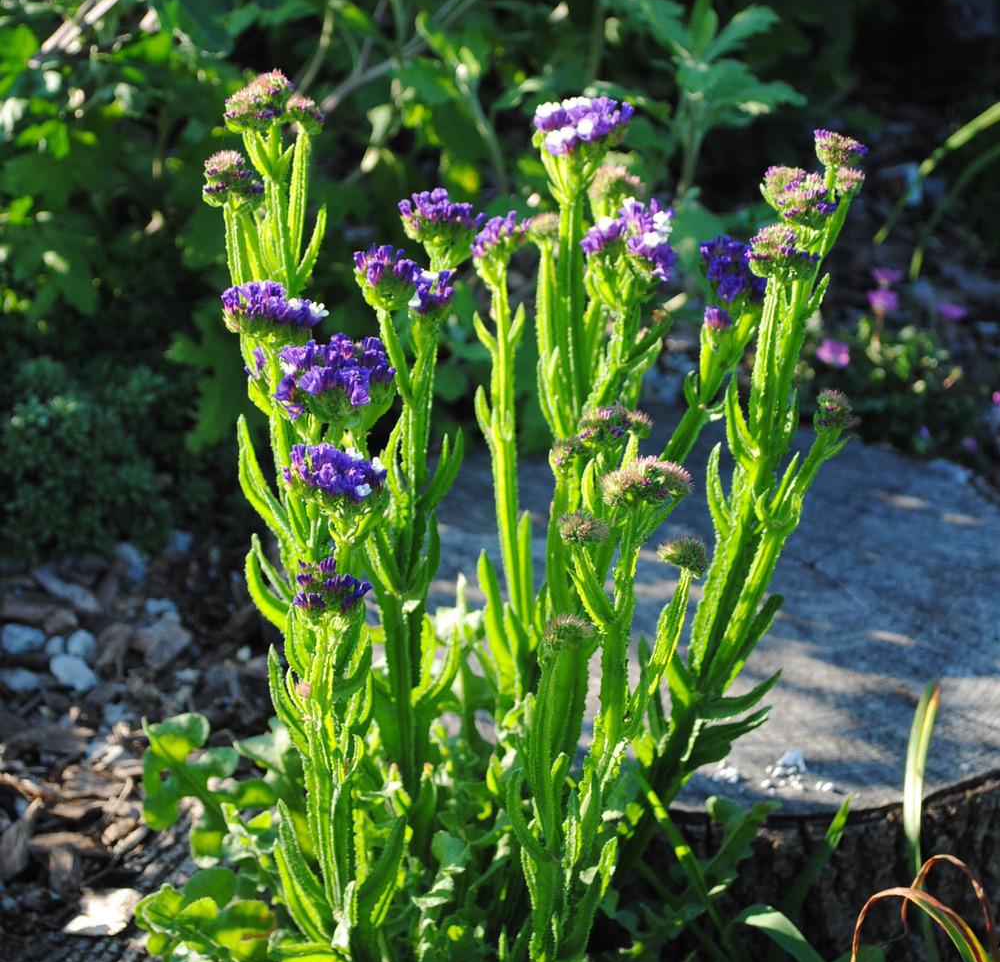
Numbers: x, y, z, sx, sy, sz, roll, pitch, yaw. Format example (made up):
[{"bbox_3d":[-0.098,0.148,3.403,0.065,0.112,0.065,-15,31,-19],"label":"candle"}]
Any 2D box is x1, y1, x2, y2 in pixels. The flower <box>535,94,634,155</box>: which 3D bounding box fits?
[{"bbox_3d":[0.032,-0.135,1.140,0.039,0.015,0.030,0,28,0],"label":"flower"}]

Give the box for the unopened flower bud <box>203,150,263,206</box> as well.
[{"bbox_3d":[-0.113,-0.128,1.260,0.026,0.022,0.024,0,25,0],"label":"unopened flower bud"}]

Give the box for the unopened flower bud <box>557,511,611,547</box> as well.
[{"bbox_3d":[0.034,0.019,1.220,0.022,0.013,0.019,0,25,0],"label":"unopened flower bud"}]

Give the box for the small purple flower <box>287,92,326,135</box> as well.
[{"bbox_3d":[-0.082,-0.155,1.260,0.017,0.017,0.017,0,25,0],"label":"small purple flower"}]

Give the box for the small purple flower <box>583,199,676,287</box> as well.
[{"bbox_3d":[0.056,-0.103,1.290,0.040,0.034,0.034,0,25,0],"label":"small purple flower"}]

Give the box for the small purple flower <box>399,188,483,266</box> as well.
[{"bbox_3d":[-0.025,-0.107,1.260,0.035,0.028,0.032,0,29,0],"label":"small purple flower"}]

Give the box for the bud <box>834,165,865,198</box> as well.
[{"bbox_3d":[0.145,-0.125,1.245,0.013,0.011,0.013,0,29,0],"label":"bud"}]

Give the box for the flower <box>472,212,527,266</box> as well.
[{"bbox_3d":[-0.001,-0.092,1.140,0.021,0.014,0.018,0,28,0],"label":"flower"}]

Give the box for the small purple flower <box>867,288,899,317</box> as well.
[{"bbox_3d":[0.267,-0.124,2.080,0.022,0.016,0.021,0,29,0],"label":"small purple flower"}]

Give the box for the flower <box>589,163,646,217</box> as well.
[{"bbox_3d":[0.045,-0.113,1.160,0.021,0.016,0.019,0,28,0],"label":"flower"}]

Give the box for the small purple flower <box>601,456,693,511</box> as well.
[{"bbox_3d":[0.061,0.001,1.240,0.037,0.020,0.029,0,25,0],"label":"small purple flower"}]

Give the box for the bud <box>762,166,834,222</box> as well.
[{"bbox_3d":[0.123,-0.119,1.240,0.030,0.019,0.027,0,29,0],"label":"bud"}]

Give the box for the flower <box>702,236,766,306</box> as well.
[{"bbox_3d":[0.102,-0.091,1.300,0.029,0.029,0.027,0,25,0],"label":"flower"}]

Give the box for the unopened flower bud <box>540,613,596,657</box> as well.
[{"bbox_3d":[0.027,0.061,1.190,0.021,0.011,0.017,0,28,0],"label":"unopened flower bud"}]

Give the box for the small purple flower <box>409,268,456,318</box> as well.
[{"bbox_3d":[-0.025,-0.071,1.125,0.018,0.013,0.016,0,28,0],"label":"small purple flower"}]

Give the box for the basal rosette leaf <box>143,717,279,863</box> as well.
[{"bbox_3d":[-0.126,0.134,1.300,0.059,0.050,0.045,0,28,0],"label":"basal rosette leaf"}]

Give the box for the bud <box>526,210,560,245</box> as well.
[{"bbox_3d":[0.016,-0.098,1.150,0.013,0.009,0.013,0,28,0],"label":"bud"}]

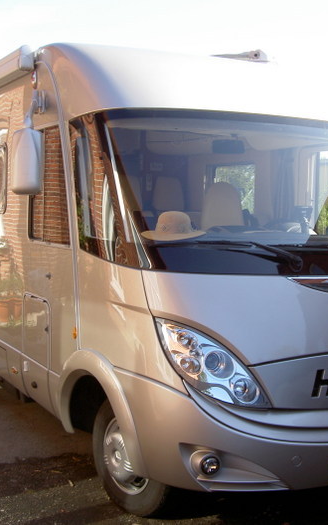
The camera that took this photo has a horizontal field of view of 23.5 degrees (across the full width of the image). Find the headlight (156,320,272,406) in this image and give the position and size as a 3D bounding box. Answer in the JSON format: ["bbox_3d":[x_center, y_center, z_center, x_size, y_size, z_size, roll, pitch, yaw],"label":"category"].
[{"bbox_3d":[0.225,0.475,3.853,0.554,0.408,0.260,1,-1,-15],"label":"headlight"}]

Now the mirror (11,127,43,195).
[{"bbox_3d":[-0.838,-0.624,4.824,0.190,0.415,0.130,0,4,-27],"label":"mirror"}]

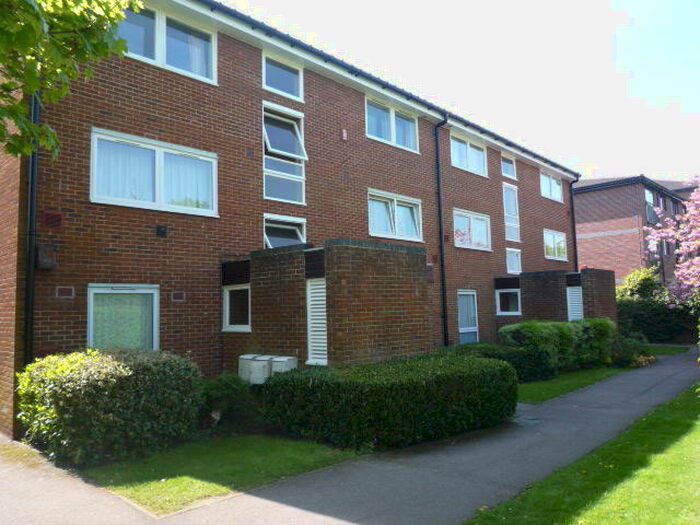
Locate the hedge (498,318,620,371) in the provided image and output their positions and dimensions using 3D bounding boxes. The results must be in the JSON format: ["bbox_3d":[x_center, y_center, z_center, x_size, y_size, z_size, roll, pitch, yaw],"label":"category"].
[{"bbox_3d":[5.848,2.235,14.195,1.620,1.270,3.700,-6,-7,44],"label":"hedge"}]

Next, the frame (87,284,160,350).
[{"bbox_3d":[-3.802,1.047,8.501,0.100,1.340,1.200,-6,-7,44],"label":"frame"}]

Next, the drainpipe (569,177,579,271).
[{"bbox_3d":[10.789,-0.281,23.727,0.440,7.530,0.110,-6,-7,43],"label":"drainpipe"}]

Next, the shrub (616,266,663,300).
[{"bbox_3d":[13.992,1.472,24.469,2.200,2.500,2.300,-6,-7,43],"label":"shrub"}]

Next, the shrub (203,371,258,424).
[{"bbox_3d":[-1.881,2.090,7.954,0.860,0.760,0.920,-6,-7,43],"label":"shrub"}]

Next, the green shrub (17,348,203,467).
[{"bbox_3d":[-3.178,1.819,6.866,1.920,1.180,1.750,-6,-7,43],"label":"green shrub"}]

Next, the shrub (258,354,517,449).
[{"bbox_3d":[0.706,1.988,7.762,2.270,0.870,3.300,-6,-7,44],"label":"shrub"}]

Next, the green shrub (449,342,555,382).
[{"bbox_3d":[3.253,2.349,11.683,1.750,0.720,2.500,-6,-7,44],"label":"green shrub"}]

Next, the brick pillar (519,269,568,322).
[{"bbox_3d":[6.453,1.638,16.583,1.500,2.710,0.350,-6,-7,44],"label":"brick pillar"}]

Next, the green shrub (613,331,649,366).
[{"bbox_3d":[7.436,2.260,13.452,0.940,0.880,1.000,-6,-7,43],"label":"green shrub"}]

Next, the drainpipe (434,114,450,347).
[{"bbox_3d":[2.954,-0.790,15.447,0.460,7.530,0.110,-6,-7,43],"label":"drainpipe"}]

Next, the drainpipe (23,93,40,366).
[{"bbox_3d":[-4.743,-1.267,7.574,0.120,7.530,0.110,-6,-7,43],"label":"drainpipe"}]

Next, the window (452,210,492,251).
[{"bbox_3d":[4.203,-1.076,17.187,0.120,1.273,2.403,-6,-7,43],"label":"window"}]

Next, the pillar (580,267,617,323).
[{"bbox_3d":[8.080,1.576,16.313,0.320,2.710,2.220,-6,-7,44],"label":"pillar"}]

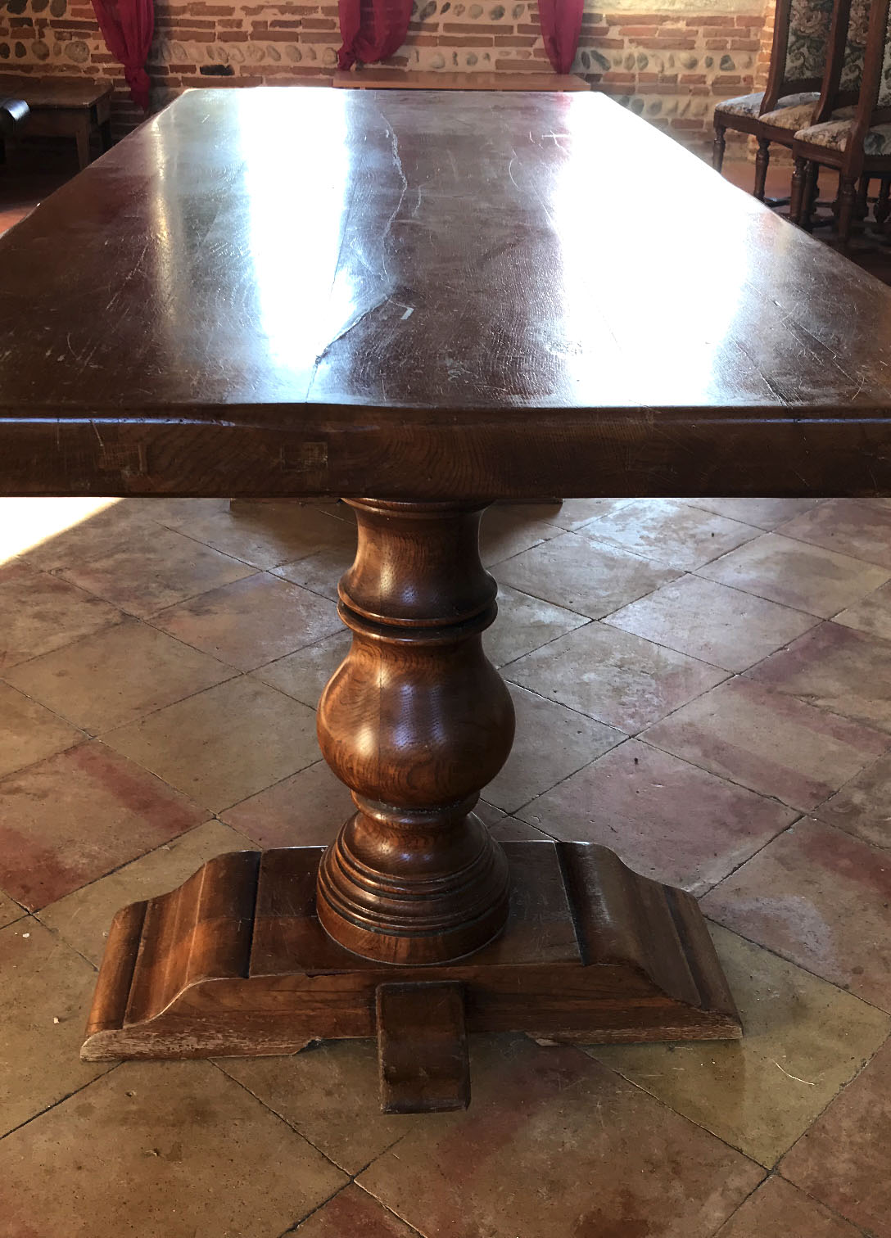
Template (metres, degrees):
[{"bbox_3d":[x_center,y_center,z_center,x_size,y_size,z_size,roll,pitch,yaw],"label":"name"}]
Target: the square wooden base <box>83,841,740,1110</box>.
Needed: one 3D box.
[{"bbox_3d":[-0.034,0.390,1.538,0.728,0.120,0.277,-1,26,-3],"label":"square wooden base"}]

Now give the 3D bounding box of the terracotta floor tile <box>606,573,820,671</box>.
[{"bbox_3d":[0.470,0.011,2.353,0.283,0.020,0.280,23,34,38],"label":"terracotta floor tile"}]

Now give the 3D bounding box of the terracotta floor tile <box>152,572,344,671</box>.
[{"bbox_3d":[-0.326,0.008,2.317,0.275,0.020,0.275,23,34,38],"label":"terracotta floor tile"}]

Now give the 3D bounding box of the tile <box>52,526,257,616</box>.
[{"bbox_3d":[-0.532,-0.080,2.489,0.275,0.020,0.275,23,34,38],"label":"tile"}]

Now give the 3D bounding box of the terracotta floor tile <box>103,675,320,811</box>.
[{"bbox_3d":[-0.334,0.196,2.093,0.301,0.020,0.293,23,34,38],"label":"terracotta floor tile"}]

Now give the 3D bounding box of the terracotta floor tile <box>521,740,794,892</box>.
[{"bbox_3d":[0.287,0.274,1.814,0.284,0.020,0.275,23,34,38],"label":"terracotta floor tile"}]

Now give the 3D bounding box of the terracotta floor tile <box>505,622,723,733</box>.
[{"bbox_3d":[0.276,0.097,2.159,0.275,0.020,0.275,23,34,38],"label":"terracotta floor tile"}]

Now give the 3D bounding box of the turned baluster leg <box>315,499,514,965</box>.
[{"bbox_3d":[-0.029,0.083,1.344,0.209,0.501,0.209,1,26,0],"label":"turned baluster leg"}]

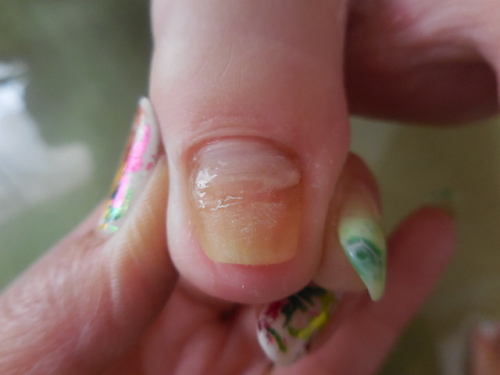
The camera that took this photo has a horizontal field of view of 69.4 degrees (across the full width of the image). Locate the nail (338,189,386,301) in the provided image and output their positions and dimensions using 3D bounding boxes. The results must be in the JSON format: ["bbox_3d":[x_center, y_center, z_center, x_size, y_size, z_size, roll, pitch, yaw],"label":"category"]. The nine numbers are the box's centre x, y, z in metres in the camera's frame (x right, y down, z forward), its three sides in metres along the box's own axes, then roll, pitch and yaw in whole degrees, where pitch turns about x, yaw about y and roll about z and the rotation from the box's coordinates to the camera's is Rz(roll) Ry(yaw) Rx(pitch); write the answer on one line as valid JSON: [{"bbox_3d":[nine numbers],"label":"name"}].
[{"bbox_3d":[0.021,0.011,0.067,0.009,0.004,0.021,-5,73,-15],"label":"nail"}]

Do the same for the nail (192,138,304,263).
[{"bbox_3d":[-0.001,0.002,0.054,0.016,0.004,0.018,-1,78,6],"label":"nail"}]

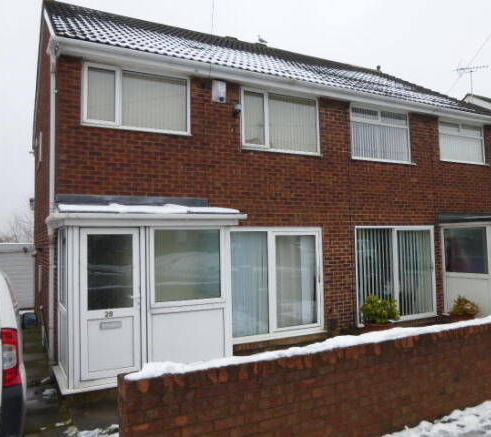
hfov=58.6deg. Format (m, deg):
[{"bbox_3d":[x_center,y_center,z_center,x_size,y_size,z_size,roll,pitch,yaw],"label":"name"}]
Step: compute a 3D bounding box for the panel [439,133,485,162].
[{"bbox_3d":[5.367,-1.721,10.831,1.630,0.650,0.050,0,-3,-28],"label":"panel"}]

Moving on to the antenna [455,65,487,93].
[{"bbox_3d":[9.189,-5.631,17.800,1.280,1.220,0.400,-2,-3,21],"label":"antenna"}]

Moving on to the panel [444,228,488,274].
[{"bbox_3d":[4.881,0.720,9.719,0.030,0.972,1.037,0,-3,-27],"label":"panel"}]

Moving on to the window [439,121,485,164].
[{"bbox_3d":[5.452,-1.891,10.988,1.680,0.950,0.080,0,-3,-28],"label":"window"}]

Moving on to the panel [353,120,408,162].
[{"bbox_3d":[3.001,-1.677,9.588,1.584,0.778,0.030,0,-3,-27],"label":"panel"}]

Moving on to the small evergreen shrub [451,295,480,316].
[{"bbox_3d":[4.559,1.803,9.063,0.570,0.460,0.550,0,-3,-28],"label":"small evergreen shrub"}]

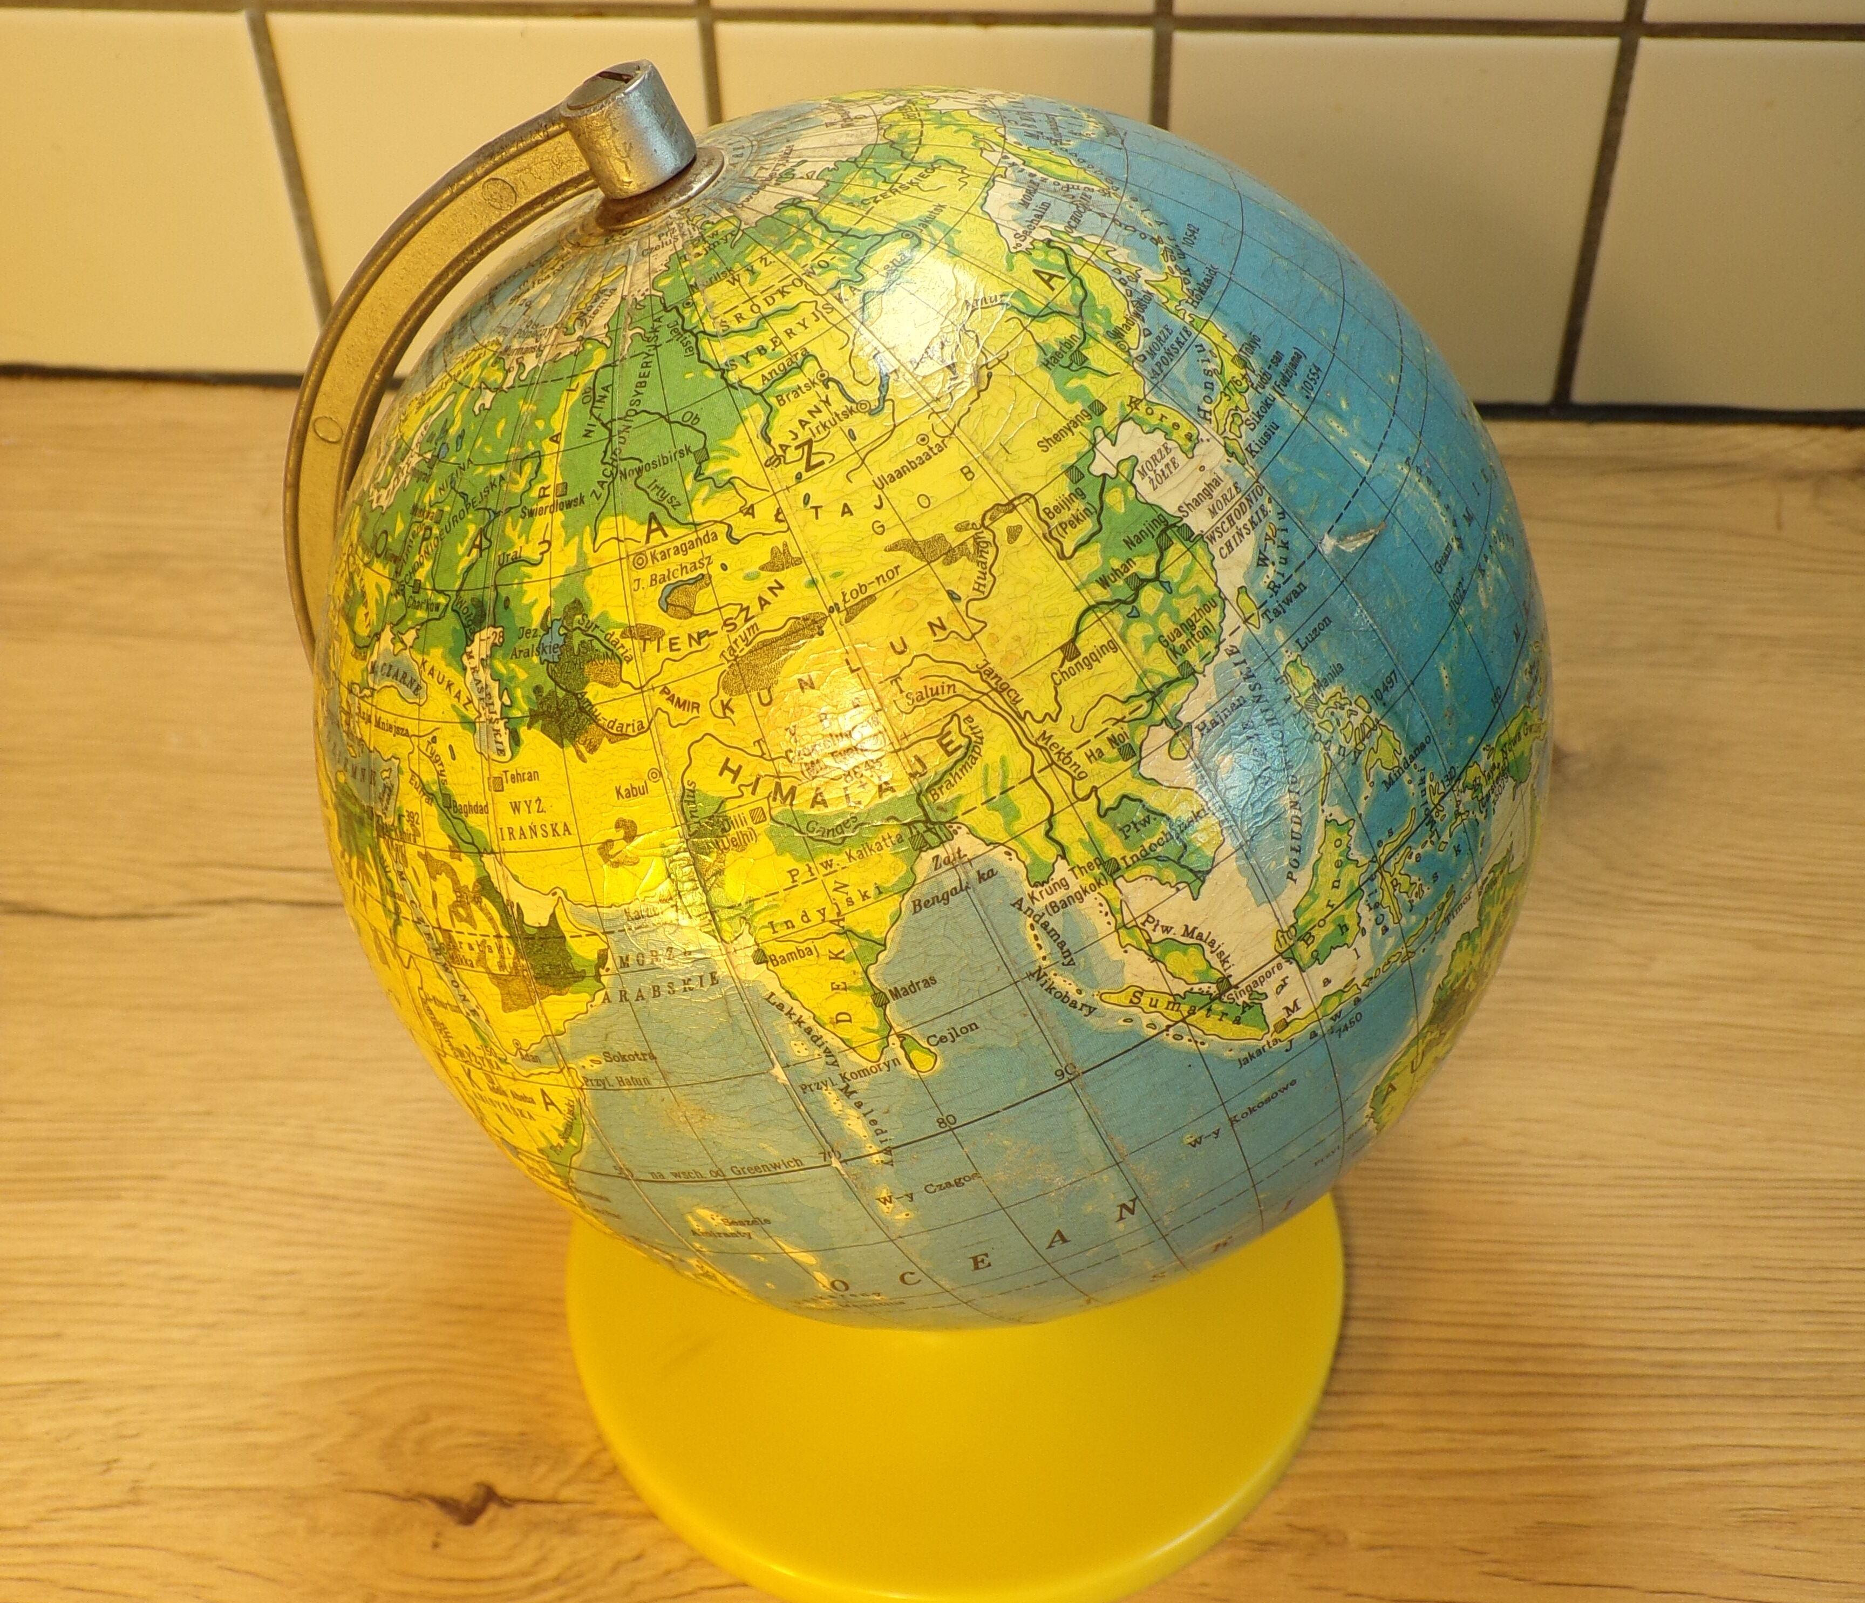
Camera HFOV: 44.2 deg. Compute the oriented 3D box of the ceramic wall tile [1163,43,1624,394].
[{"bbox_3d":[0.102,-0.136,0.537,0.098,0.096,0.007,2,44,4],"label":"ceramic wall tile"}]

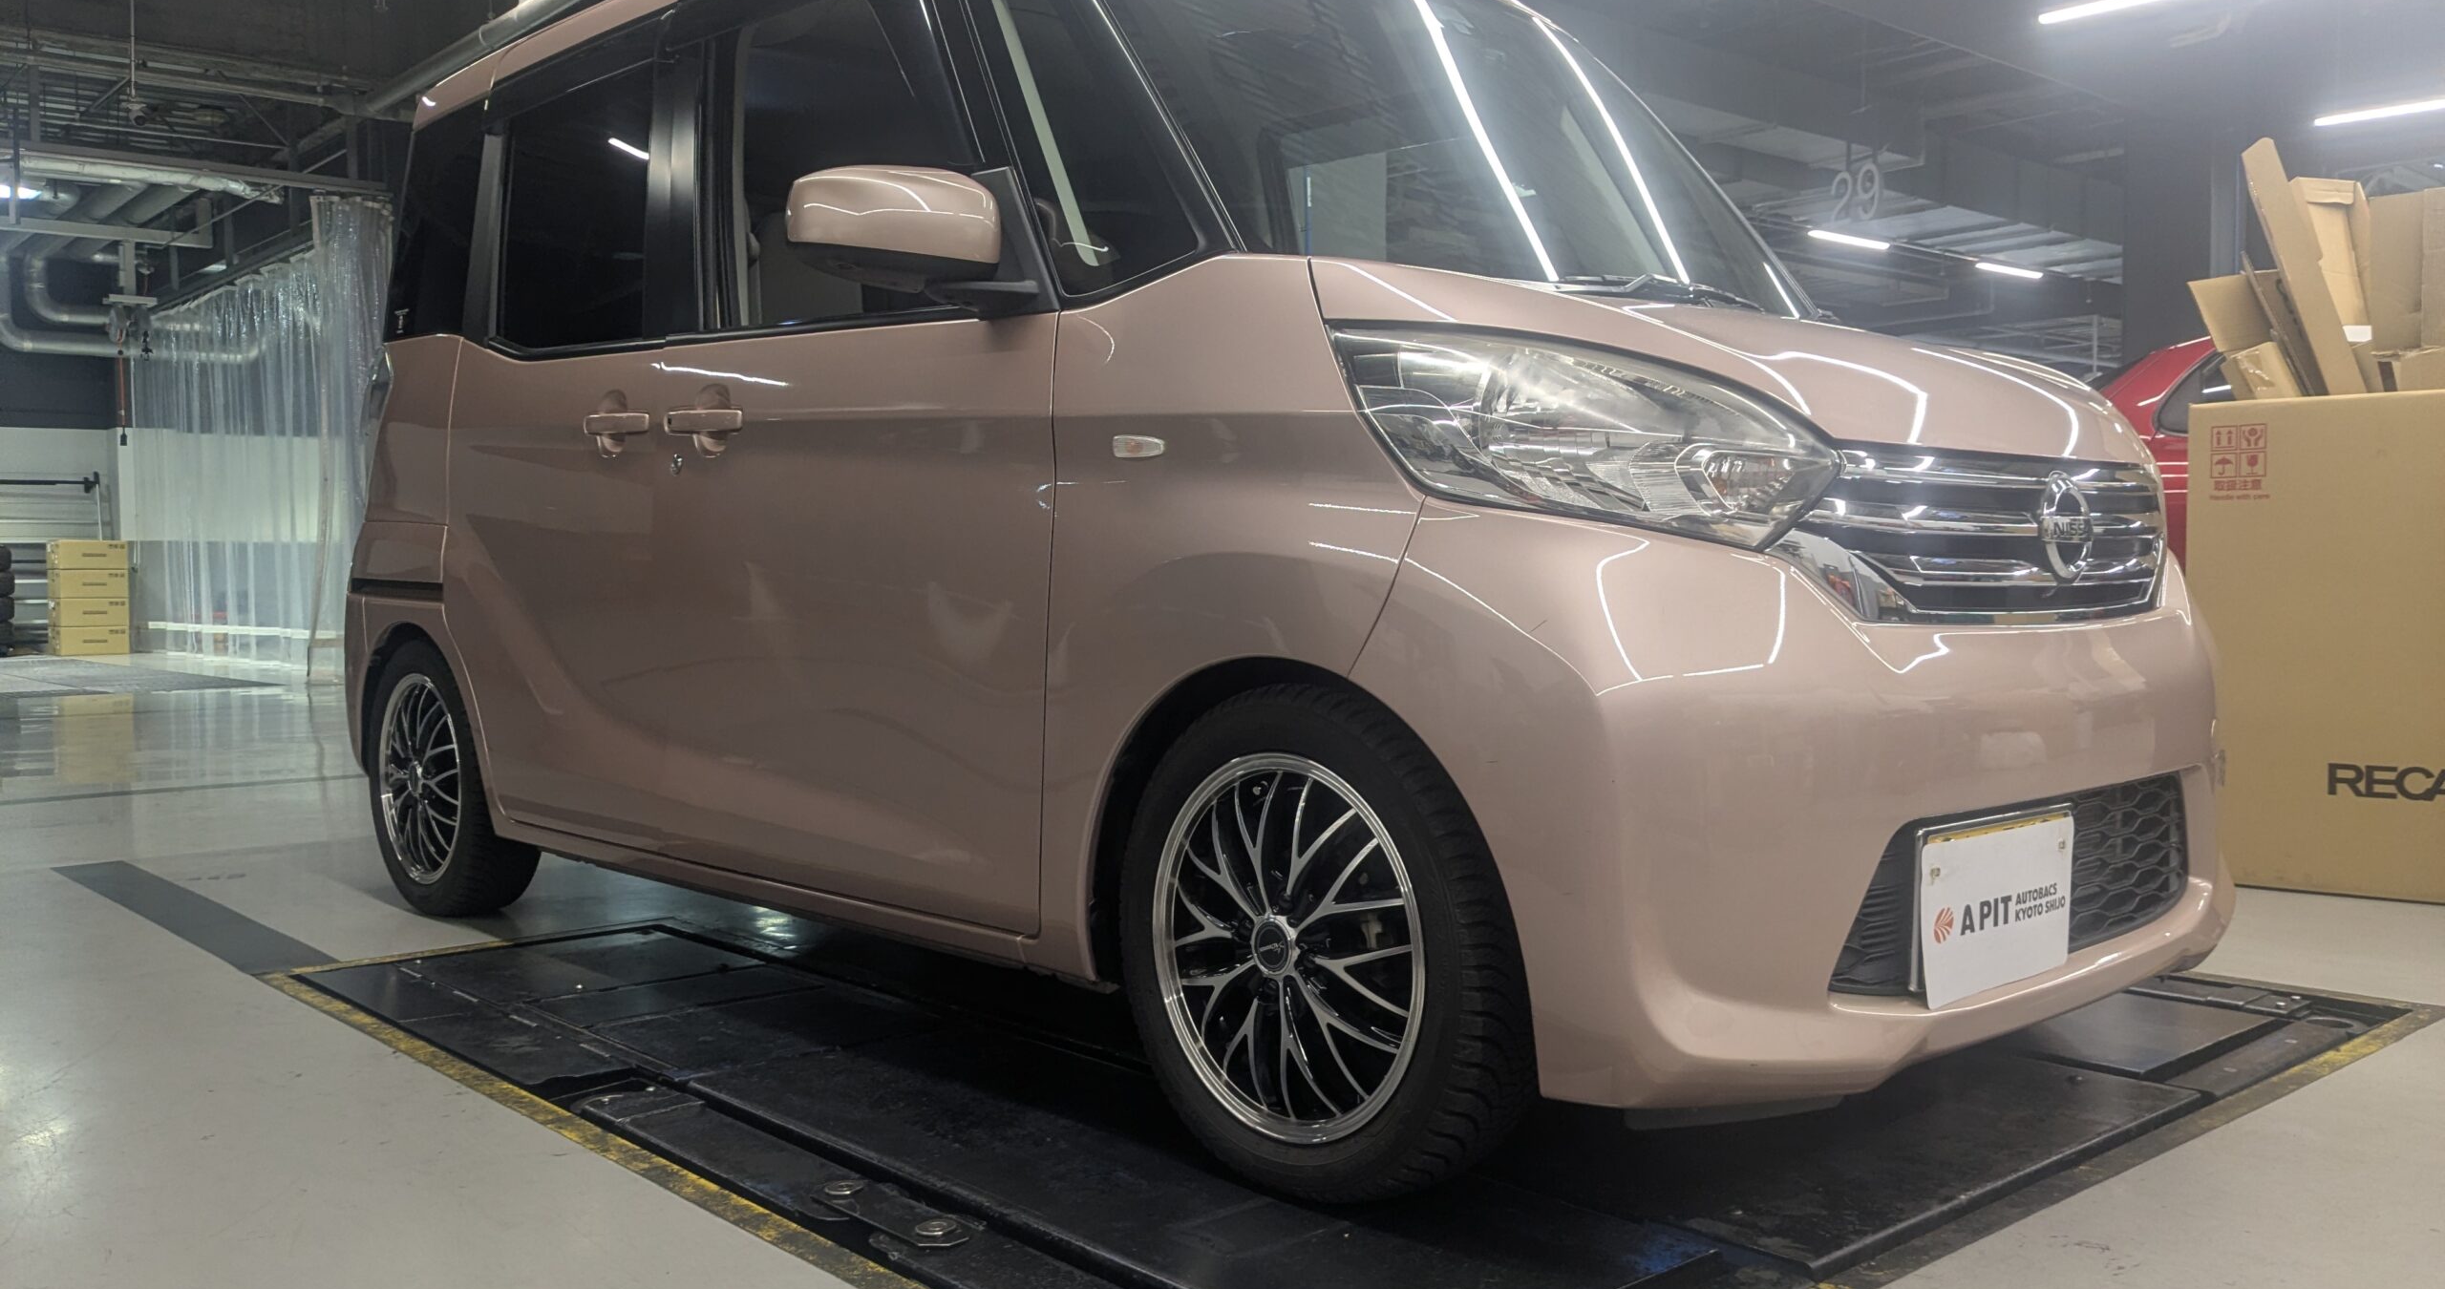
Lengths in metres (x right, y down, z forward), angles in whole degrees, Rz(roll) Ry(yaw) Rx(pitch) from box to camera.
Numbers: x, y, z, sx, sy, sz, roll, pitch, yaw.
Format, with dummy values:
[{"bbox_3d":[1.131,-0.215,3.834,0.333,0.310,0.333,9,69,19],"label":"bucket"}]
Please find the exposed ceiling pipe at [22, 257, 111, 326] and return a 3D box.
[{"bbox_3d":[-8.880,-2.718,14.667,0.600,0.530,0.170,-3,4,-41],"label":"exposed ceiling pipe"}]

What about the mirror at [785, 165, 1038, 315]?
[{"bbox_3d":[-0.365,-0.488,2.291,0.250,0.165,0.175,-3,3,-43],"label":"mirror"}]

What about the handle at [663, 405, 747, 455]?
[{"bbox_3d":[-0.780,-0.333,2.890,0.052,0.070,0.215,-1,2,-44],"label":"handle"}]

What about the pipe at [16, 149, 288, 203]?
[{"bbox_3d":[-8.014,-3.485,14.200,1.850,0.200,0.140,-1,2,-39],"label":"pipe"}]

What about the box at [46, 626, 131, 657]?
[{"bbox_3d":[-10.438,-0.029,17.563,0.540,0.262,0.500,-1,2,-44],"label":"box"}]

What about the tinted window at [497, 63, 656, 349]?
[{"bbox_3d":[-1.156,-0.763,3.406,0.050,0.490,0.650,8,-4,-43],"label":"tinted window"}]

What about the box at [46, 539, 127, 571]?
[{"bbox_3d":[-10.451,-0.815,17.541,0.540,0.262,0.500,-1,2,-44],"label":"box"}]

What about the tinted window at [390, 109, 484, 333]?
[{"bbox_3d":[-1.549,-0.829,3.783,0.070,0.470,0.470,10,-5,-40],"label":"tinted window"}]

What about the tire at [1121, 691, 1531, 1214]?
[{"bbox_3d":[0.121,0.324,2.115,0.168,0.562,0.562,-1,2,-43],"label":"tire"}]

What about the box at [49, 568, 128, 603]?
[{"bbox_3d":[-10.445,-0.553,17.548,0.540,0.262,0.500,-1,2,-44],"label":"box"}]

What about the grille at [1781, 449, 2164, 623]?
[{"bbox_3d":[0.921,-0.121,2.180,0.820,0.180,0.125,-1,2,-44],"label":"grille"}]

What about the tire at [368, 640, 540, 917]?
[{"bbox_3d":[-1.543,0.263,3.850,0.175,0.565,0.565,-3,3,-43],"label":"tire"}]

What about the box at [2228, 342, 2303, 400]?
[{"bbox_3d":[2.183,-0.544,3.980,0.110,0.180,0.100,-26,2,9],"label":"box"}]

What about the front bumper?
[{"bbox_3d":[0.813,0.128,2.276,1.460,0.580,0.440,-3,3,-43],"label":"front bumper"}]

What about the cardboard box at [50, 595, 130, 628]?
[{"bbox_3d":[-9.142,-0.261,15.364,0.480,0.222,0.470,-3,4,-41],"label":"cardboard box"}]

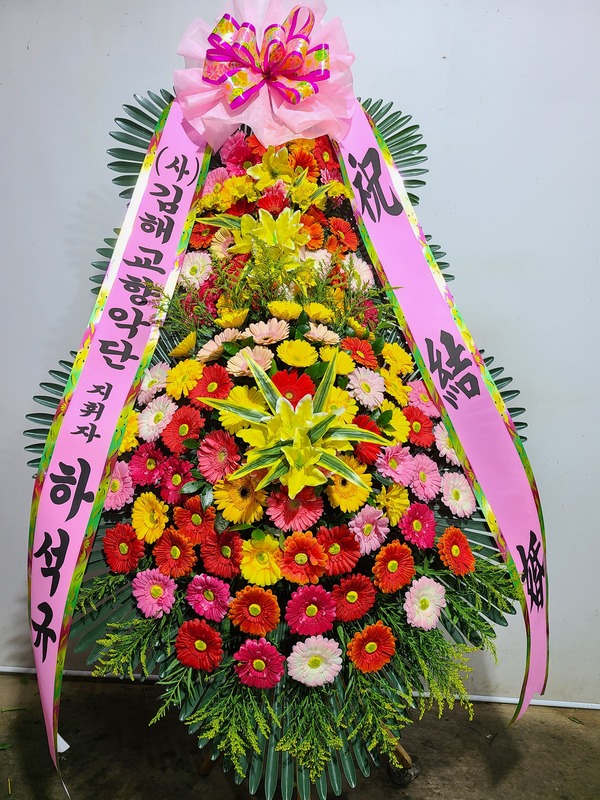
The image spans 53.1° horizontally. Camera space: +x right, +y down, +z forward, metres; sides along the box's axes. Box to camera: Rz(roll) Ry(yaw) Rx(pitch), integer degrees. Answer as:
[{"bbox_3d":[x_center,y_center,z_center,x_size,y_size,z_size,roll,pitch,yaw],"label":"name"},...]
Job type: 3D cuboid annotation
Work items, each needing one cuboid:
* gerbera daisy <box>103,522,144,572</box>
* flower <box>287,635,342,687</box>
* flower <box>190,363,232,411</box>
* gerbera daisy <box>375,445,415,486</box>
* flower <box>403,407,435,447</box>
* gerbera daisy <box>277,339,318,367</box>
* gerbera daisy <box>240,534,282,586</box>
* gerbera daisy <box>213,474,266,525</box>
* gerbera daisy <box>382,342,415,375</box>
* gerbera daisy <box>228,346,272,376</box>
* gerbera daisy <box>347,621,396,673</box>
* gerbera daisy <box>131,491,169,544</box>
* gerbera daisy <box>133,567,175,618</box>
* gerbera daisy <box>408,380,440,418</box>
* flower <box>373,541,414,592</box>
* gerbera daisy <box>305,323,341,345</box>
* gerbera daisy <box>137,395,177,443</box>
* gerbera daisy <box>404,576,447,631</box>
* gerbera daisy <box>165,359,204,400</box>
[{"bbox_3d":[-0.372,0.318,1.289,0.105,0.105,0.042,1,-9,19],"label":"gerbera daisy"},{"bbox_3d":[0.030,0.538,1.240,0.112,0.112,0.038,1,-10,0],"label":"flower"},{"bbox_3d":[-0.190,-0.029,1.290,0.107,0.107,0.037,3,-16,17],"label":"flower"},{"bbox_3d":[0.217,0.150,1.380,0.103,0.106,0.038,-3,-13,-16],"label":"gerbera daisy"},{"bbox_3d":[0.284,0.066,1.440,0.102,0.108,0.038,-5,-10,-26],"label":"flower"},{"bbox_3d":[-0.006,-0.103,1.414,0.100,0.035,0.100,-1,43,-4],"label":"gerbera daisy"},{"bbox_3d":[-0.083,0.347,1.300,0.102,0.109,0.036,3,-21,17],"label":"gerbera daisy"},{"bbox_3d":[-0.121,0.200,1.220,0.112,0.112,0.040,2,5,8],"label":"gerbera daisy"},{"bbox_3d":[0.241,-0.097,1.498,0.101,0.101,0.042,-4,-27,-25],"label":"gerbera daisy"},{"bbox_3d":[-0.106,-0.077,1.330,0.107,0.035,0.107,4,40,26],"label":"gerbera daisy"},{"bbox_3d":[0.155,0.533,1.300,0.110,0.112,0.036,-2,-16,-13],"label":"gerbera daisy"},{"bbox_3d":[-0.307,0.247,1.259,0.107,0.107,0.042,2,-11,27],"label":"gerbera daisy"},{"bbox_3d":[-0.310,0.412,1.280,0.105,0.105,0.037,3,-11,13],"label":"gerbera daisy"},{"bbox_3d":[0.307,-0.001,1.470,0.102,0.104,0.038,-4,-23,-22],"label":"gerbera daisy"},{"bbox_3d":[0.186,0.338,1.219,0.106,0.106,0.042,-4,-8,-24],"label":"flower"},{"bbox_3d":[0.052,-0.155,1.482,0.099,0.035,0.099,-6,40,-37],"label":"gerbera daisy"},{"bbox_3d":[-0.313,0.040,1.310,0.107,0.107,0.037,5,-13,31],"label":"gerbera daisy"},{"bbox_3d":[0.249,0.413,1.219,0.106,0.106,0.042,-4,-10,-23],"label":"gerbera daisy"},{"bbox_3d":[-0.252,-0.045,1.320,0.102,0.102,0.037,5,-16,30],"label":"gerbera daisy"}]

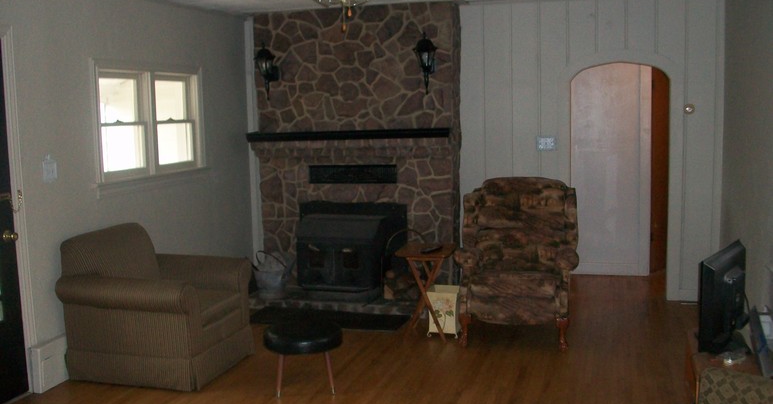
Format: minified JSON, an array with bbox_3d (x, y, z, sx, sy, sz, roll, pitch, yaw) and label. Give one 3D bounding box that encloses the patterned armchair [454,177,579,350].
[{"bbox_3d":[0.945,0.384,5.329,0.810,1.080,0.880,0,7,15],"label":"patterned armchair"}]

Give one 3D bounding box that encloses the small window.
[{"bbox_3d":[-1.709,-0.605,5.663,0.110,0.825,1.360,0,7,17],"label":"small window"}]

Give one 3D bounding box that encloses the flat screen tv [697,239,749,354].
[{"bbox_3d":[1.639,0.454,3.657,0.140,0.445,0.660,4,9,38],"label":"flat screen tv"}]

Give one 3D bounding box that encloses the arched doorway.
[{"bbox_3d":[1.882,-0.147,6.179,0.750,1.880,0.150,0,7,17],"label":"arched doorway"}]

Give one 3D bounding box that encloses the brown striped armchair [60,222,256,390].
[{"bbox_3d":[-1.434,0.611,4.831,0.920,0.880,0.800,0,7,17],"label":"brown striped armchair"}]

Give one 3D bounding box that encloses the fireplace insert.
[{"bbox_3d":[-0.334,0.402,6.252,0.880,0.720,0.460,0,7,17],"label":"fireplace insert"}]

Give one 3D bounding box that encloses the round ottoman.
[{"bbox_3d":[-0.474,0.897,4.401,0.450,0.360,0.450,-2,7,0],"label":"round ottoman"}]

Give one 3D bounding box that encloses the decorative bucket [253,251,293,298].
[{"bbox_3d":[-0.948,0.596,6.334,0.310,0.350,0.300,0,7,17],"label":"decorative bucket"}]

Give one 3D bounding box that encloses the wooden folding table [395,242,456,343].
[{"bbox_3d":[0.302,0.633,5.333,0.420,0.620,0.460,0,7,17],"label":"wooden folding table"}]

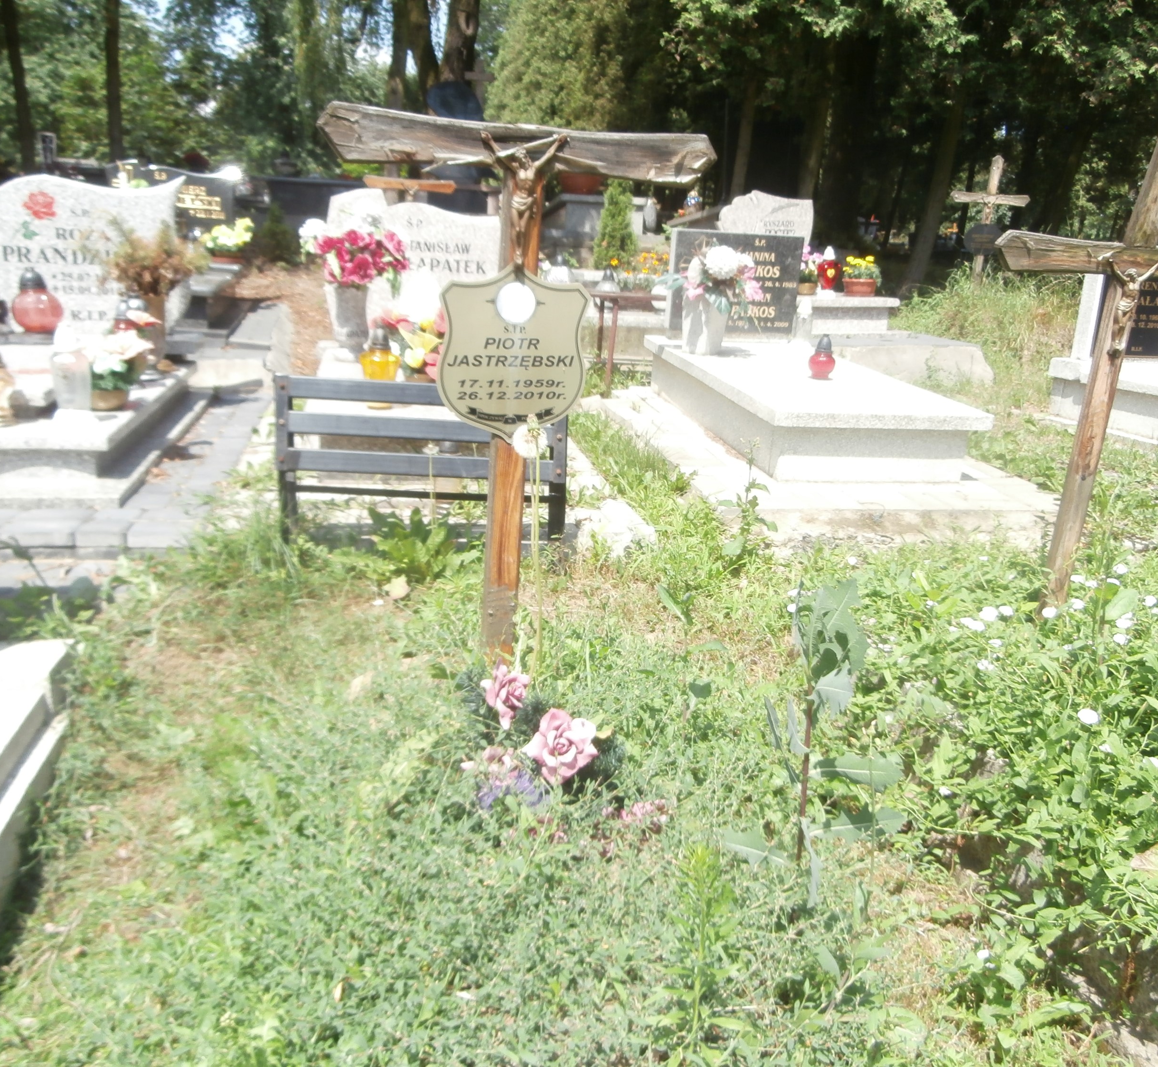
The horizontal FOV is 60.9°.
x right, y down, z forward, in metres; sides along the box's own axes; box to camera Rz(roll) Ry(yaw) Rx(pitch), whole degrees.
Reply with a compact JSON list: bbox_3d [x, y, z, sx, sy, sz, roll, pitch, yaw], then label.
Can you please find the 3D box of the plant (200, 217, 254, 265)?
[{"bbox_3d":[-2.158,-1.789,6.050,0.320,0.280,0.250,0,19,-11],"label":"plant"}]

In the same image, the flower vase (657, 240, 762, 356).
[{"bbox_3d":[0.705,-1.247,5.243,0.520,0.554,0.400,0,19,-11],"label":"flower vase"}]

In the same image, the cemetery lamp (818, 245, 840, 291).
[{"bbox_3d":[1.635,-1.719,6.450,0.150,0.310,0.150,0,19,-11],"label":"cemetery lamp"}]

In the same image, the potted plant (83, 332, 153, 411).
[{"bbox_3d":[-1.516,-0.537,3.250,0.210,0.244,0.190,0,19,-11],"label":"potted plant"}]

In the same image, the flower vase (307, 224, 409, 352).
[{"bbox_3d":[-1.034,-1.143,4.604,0.446,0.607,0.389,0,19,-11],"label":"flower vase"}]

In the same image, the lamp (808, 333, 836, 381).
[{"bbox_3d":[1.110,-0.795,4.444,0.122,0.200,0.122,0,19,-11],"label":"lamp"}]

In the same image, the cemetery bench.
[{"bbox_3d":[-0.480,-0.244,3.151,0.885,0.550,0.380,3,19,-2],"label":"cemetery bench"}]

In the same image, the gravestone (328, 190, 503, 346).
[{"bbox_3d":[-0.848,-1.352,5.051,0.893,0.739,0.120,0,19,-11],"label":"gravestone"}]

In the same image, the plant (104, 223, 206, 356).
[{"bbox_3d":[-1.925,-1.077,4.422,0.408,0.603,0.370,0,19,-11],"label":"plant"}]

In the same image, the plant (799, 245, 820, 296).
[{"bbox_3d":[1.497,-1.722,6.450,0.170,0.320,0.170,0,19,-11],"label":"plant"}]

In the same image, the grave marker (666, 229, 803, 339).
[{"bbox_3d":[0.897,-1.420,5.705,0.745,0.608,0.090,0,19,-11],"label":"grave marker"}]

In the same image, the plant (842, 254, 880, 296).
[{"bbox_3d":[1.846,-1.683,6.450,0.250,0.265,0.220,0,19,-11],"label":"plant"}]

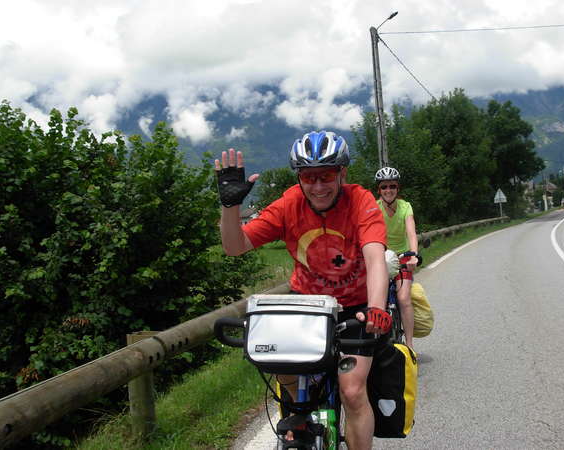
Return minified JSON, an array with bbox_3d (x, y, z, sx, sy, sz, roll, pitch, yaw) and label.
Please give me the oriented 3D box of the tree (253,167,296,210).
[{"bbox_3d":[-0.319,-1.958,60.000,4.800,6.800,4.800,-4,1,0],"label":"tree"}]

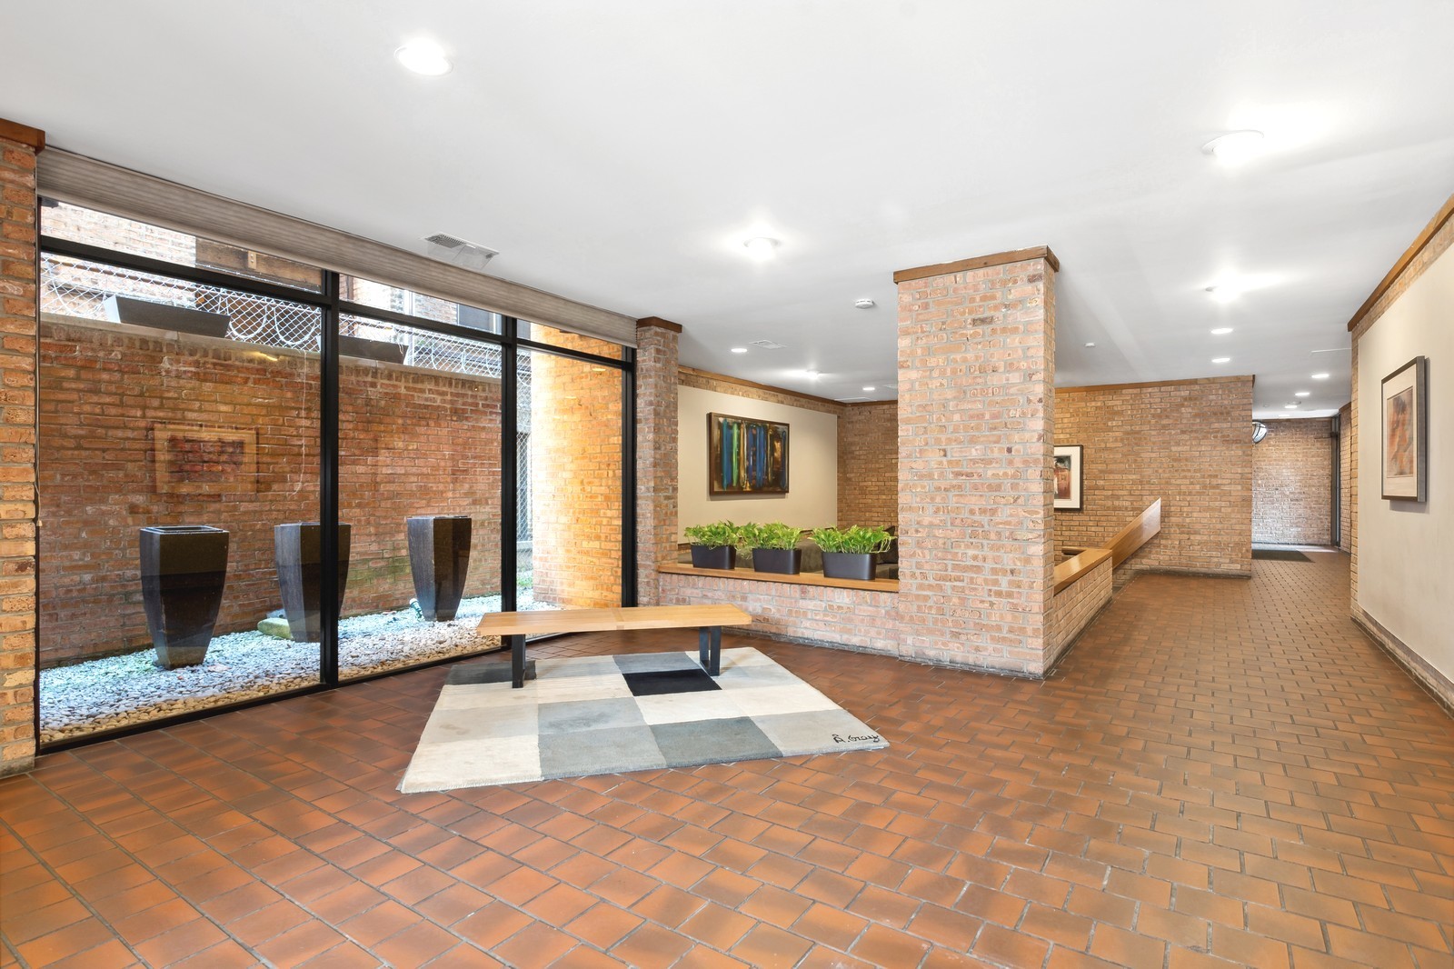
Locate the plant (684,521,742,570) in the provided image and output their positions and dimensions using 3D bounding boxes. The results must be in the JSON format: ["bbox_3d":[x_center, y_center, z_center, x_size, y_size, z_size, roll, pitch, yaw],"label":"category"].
[{"bbox_3d":[-0.115,0.483,5.567,0.400,0.385,0.250,0,0,34],"label":"plant"}]

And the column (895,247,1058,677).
[{"bbox_3d":[1.573,-0.118,4.355,0.910,2.514,0.350,0,0,34],"label":"column"}]

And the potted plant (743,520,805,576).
[{"bbox_3d":[0.350,0.481,5.267,0.420,0.385,0.250,0,0,34],"label":"potted plant"}]

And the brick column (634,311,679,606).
[{"bbox_3d":[-0.595,-0.109,5.821,0.220,2.514,0.350,0,0,34],"label":"brick column"}]

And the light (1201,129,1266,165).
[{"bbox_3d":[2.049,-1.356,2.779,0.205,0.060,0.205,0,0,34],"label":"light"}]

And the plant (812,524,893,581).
[{"bbox_3d":[0.910,0.478,4.927,0.470,0.385,0.250,0,0,34],"label":"plant"}]

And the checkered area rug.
[{"bbox_3d":[-0.498,1.124,3.631,1.956,0.020,1.874,0,0,-16],"label":"checkered area rug"}]

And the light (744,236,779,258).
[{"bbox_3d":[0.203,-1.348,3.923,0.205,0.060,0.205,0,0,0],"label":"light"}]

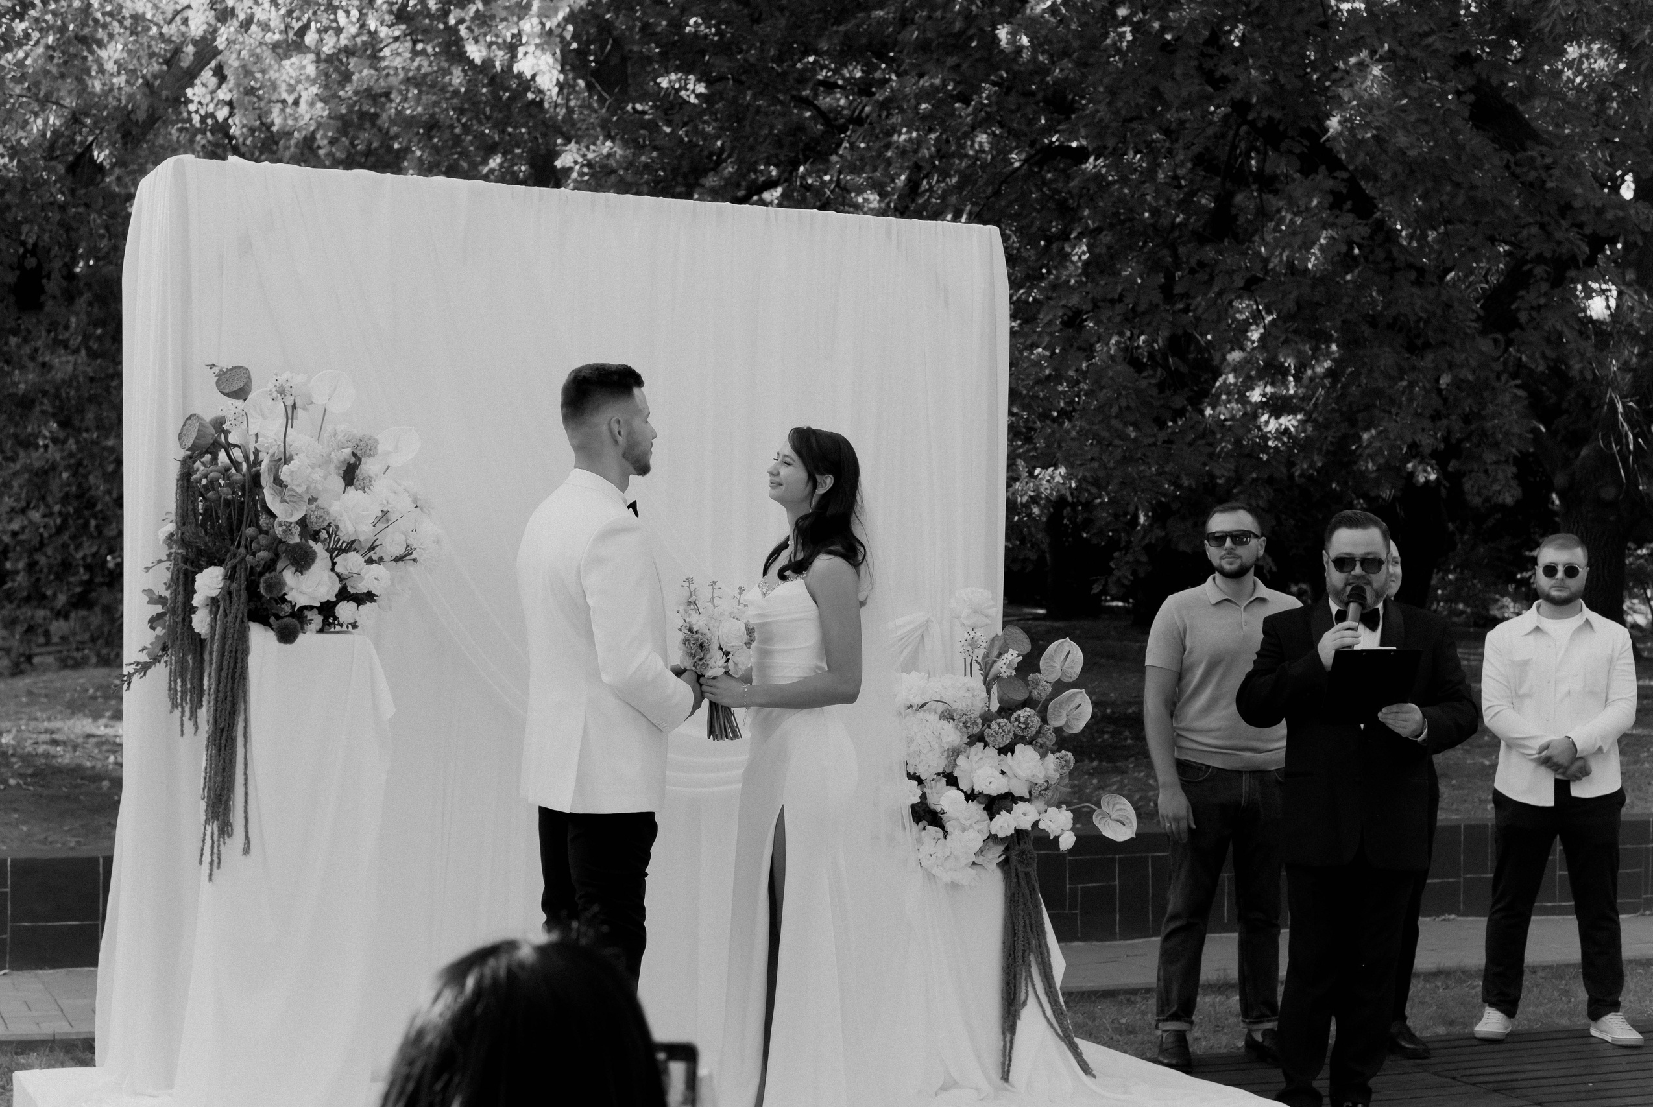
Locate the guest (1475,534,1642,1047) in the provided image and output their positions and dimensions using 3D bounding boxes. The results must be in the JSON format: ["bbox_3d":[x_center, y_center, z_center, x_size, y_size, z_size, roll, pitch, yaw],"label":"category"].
[{"bbox_3d":[2.542,0.814,8.492,0.570,1.760,0.380,0,-2,12],"label":"guest"}]

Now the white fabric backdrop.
[{"bbox_3d":[-0.703,0.214,7.031,2.550,2.450,0.480,2,-2,-23],"label":"white fabric backdrop"}]

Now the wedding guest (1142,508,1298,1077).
[{"bbox_3d":[1.278,0.747,7.913,0.530,1.820,0.360,1,-2,0],"label":"wedding guest"}]

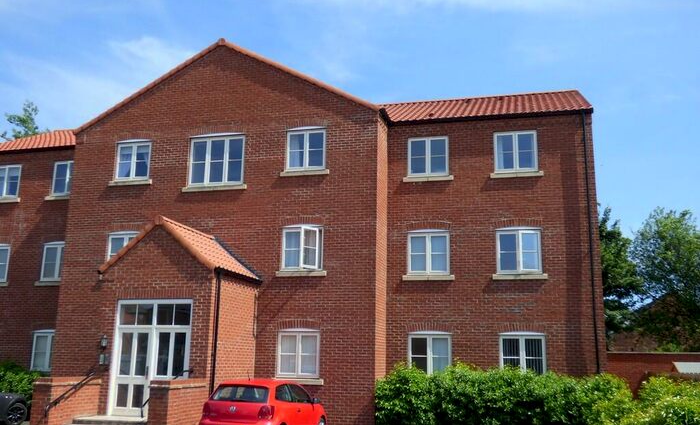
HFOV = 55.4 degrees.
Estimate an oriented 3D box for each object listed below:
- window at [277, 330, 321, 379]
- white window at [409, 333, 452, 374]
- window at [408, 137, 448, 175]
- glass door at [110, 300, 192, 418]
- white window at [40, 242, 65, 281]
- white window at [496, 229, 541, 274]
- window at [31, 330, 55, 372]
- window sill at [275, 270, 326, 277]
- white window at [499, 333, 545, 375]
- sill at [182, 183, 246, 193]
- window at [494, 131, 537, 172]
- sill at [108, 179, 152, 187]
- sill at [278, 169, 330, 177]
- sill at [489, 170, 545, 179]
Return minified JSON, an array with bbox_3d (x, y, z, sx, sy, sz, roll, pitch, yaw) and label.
[{"bbox_3d":[-1.330,3.695,17.381,1.138,1.147,0.100,-2,-13,15],"label":"window"},{"bbox_3d":[2.115,3.846,17.751,1.138,1.147,0.100,-2,-13,15],"label":"white window"},{"bbox_3d":[2.236,-1.561,18.940,1.150,1.150,0.120,-2,-13,15],"label":"window"},{"bbox_3d":[-4.611,3.350,15.452,1.966,2.655,0.100,-2,-13,15],"label":"glass door"},{"bbox_3d":[-9.336,1.581,21.460,1.150,1.250,0.120,-2,-13,15],"label":"white window"},{"bbox_3d":[4.519,1.012,17.787,1.138,1.248,0.140,-2,-13,14],"label":"white window"},{"bbox_3d":[-9.387,4.327,20.868,1.150,1.250,0.120,-2,-13,15],"label":"window"},{"bbox_3d":[-1.303,1.628,17.788,1.415,0.150,0.160,-2,-13,15],"label":"window sill"},{"bbox_3d":[4.471,3.722,17.189,1.138,1.265,0.100,-2,-13,14],"label":"white window"},{"bbox_3d":[-3.842,-0.652,18.974,1.950,0.140,0.170,-2,-13,15],"label":"sill"},{"bbox_3d":[4.556,-1.643,18.314,1.150,1.150,0.120,-2,-13,15],"label":"window"},{"bbox_3d":[-6.468,-0.850,19.747,1.380,0.140,0.170,-2,-13,15],"label":"sill"},{"bbox_3d":[-1.225,-1.058,18.346,1.378,0.140,0.160,-2,-13,14],"label":"sill"},{"bbox_3d":[4.521,-1.028,18.155,1.415,0.150,0.160,-2,-13,15],"label":"sill"}]

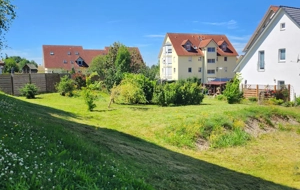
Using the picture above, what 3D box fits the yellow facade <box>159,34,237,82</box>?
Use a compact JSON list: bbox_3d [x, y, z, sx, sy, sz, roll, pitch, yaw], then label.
[{"bbox_3d":[13.613,-9.826,77.386,19.200,14.000,11.000,-4,6,-25],"label":"yellow facade"}]

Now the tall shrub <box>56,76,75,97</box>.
[{"bbox_3d":[-7.009,-0.734,23.000,1.500,1.770,1.450,-2,5,0],"label":"tall shrub"}]

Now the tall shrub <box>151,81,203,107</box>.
[{"bbox_3d":[2.241,-0.157,21.800,3.800,1.730,2.400,-2,5,0],"label":"tall shrub"}]

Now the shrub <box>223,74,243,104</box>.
[{"bbox_3d":[7.021,-0.553,23.600,1.650,2.470,1.650,-2,5,0],"label":"shrub"}]

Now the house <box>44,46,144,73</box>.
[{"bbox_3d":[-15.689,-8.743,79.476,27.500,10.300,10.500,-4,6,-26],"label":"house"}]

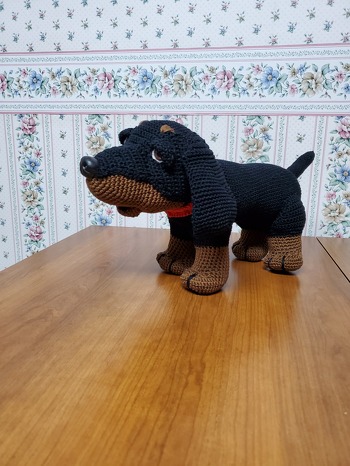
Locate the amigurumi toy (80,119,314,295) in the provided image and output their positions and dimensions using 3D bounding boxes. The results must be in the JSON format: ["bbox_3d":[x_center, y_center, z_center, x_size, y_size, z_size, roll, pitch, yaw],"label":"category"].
[{"bbox_3d":[0.064,-0.046,0.518,0.407,0.219,0.146,-7,15,-31],"label":"amigurumi toy"}]

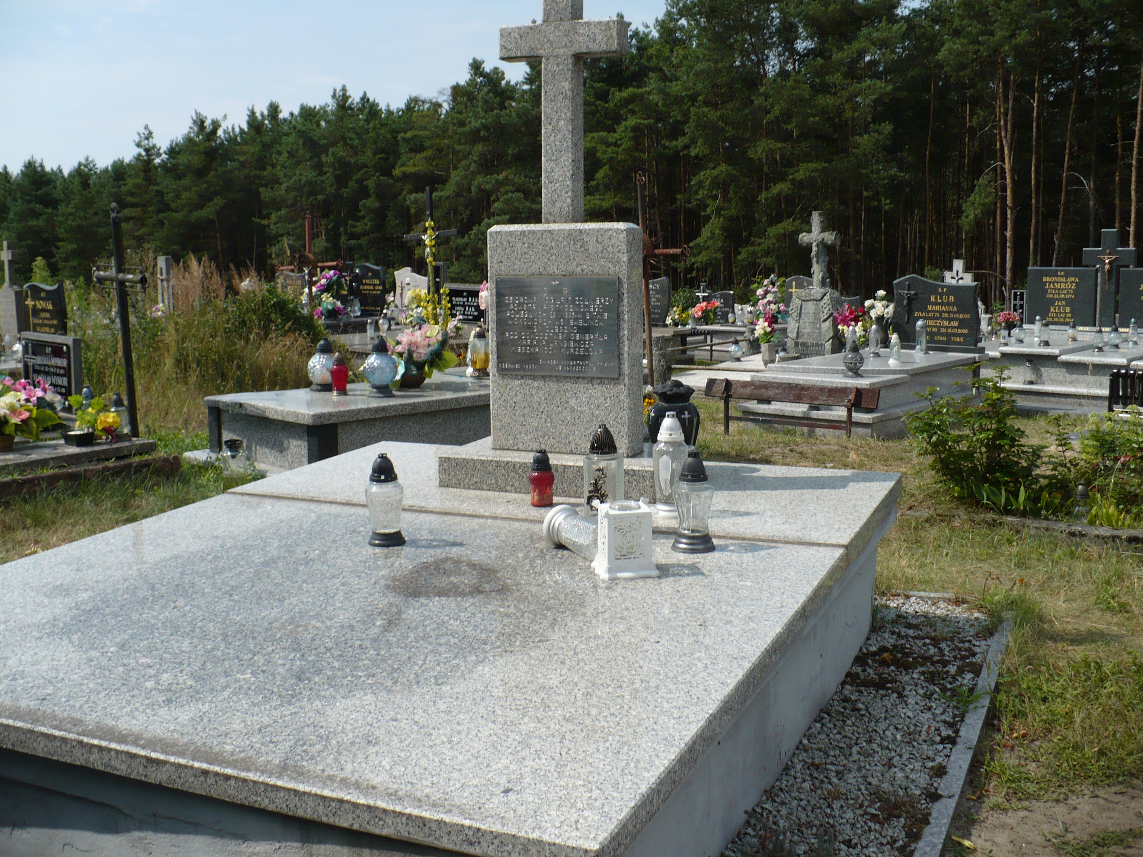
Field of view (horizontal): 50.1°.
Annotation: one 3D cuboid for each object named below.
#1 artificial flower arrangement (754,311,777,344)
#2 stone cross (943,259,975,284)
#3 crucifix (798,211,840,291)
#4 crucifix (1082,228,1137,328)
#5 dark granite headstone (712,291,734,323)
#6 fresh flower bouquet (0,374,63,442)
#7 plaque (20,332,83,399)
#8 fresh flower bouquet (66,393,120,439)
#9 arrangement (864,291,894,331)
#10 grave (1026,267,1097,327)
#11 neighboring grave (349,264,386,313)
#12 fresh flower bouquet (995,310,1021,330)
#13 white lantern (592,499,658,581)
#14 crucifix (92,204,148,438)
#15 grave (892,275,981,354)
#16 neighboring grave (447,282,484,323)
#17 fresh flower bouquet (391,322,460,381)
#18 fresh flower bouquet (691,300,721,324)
[{"bbox_3d":[1.701,-0.888,10.700,0.190,0.280,0.180,8,13,42],"label":"artificial flower arrangement"},{"bbox_3d":[4.758,-1.825,15.000,0.340,0.550,0.100,6,10,40],"label":"stone cross"},{"bbox_3d":[2.328,-1.664,11.500,0.370,0.730,0.150,8,13,42],"label":"crucifix"},{"bbox_3d":[4.844,-1.359,11.000,0.440,0.890,0.090,8,13,42],"label":"crucifix"},{"bbox_3d":[2.058,-1.641,16.566,0.345,0.455,0.090,7,11,38],"label":"dark granite headstone"},{"bbox_3d":[-3.256,-0.108,7.214,0.480,0.410,0.420,7,11,44],"label":"fresh flower bouquet"},{"bbox_3d":[-3.770,-0.403,8.914,0.876,0.541,0.070,7,11,44],"label":"plaque"},{"bbox_3d":[-2.857,-0.067,7.300,0.290,0.270,0.220,8,13,44],"label":"fresh flower bouquet"},{"bbox_3d":[2.960,-1.130,11.755,0.280,0.380,0.260,7,11,39],"label":"arrangement"},{"bbox_3d":[5.100,-1.364,12.697,0.670,0.600,0.080,7,11,39],"label":"grave"},{"bbox_3d":[-2.670,-1.829,16.200,0.620,0.720,0.100,7,11,43],"label":"neighboring grave"},{"bbox_3d":[4.615,-1.148,12.925,0.250,0.200,0.230,7,11,39],"label":"fresh flower bouquet"},{"bbox_3d":[0.138,0.284,3.163,0.143,0.165,0.143,-4,10,-16],"label":"white lantern"},{"bbox_3d":[-3.159,-0.748,8.636,0.620,1.720,0.100,4,10,36],"label":"crucifix"},{"bbox_3d":[3.452,-1.107,11.563,0.800,0.680,0.100,7,11,39],"label":"grave"},{"bbox_3d":[-1.199,-1.417,13.900,0.570,0.420,0.060,8,13,44],"label":"neighboring grave"},{"bbox_3d":[-1.096,-0.582,9.198,0.500,0.420,0.440,7,11,39],"label":"fresh flower bouquet"},{"bbox_3d":[1.562,-1.349,14.200,0.370,0.310,0.300,6,10,40],"label":"fresh flower bouquet"}]

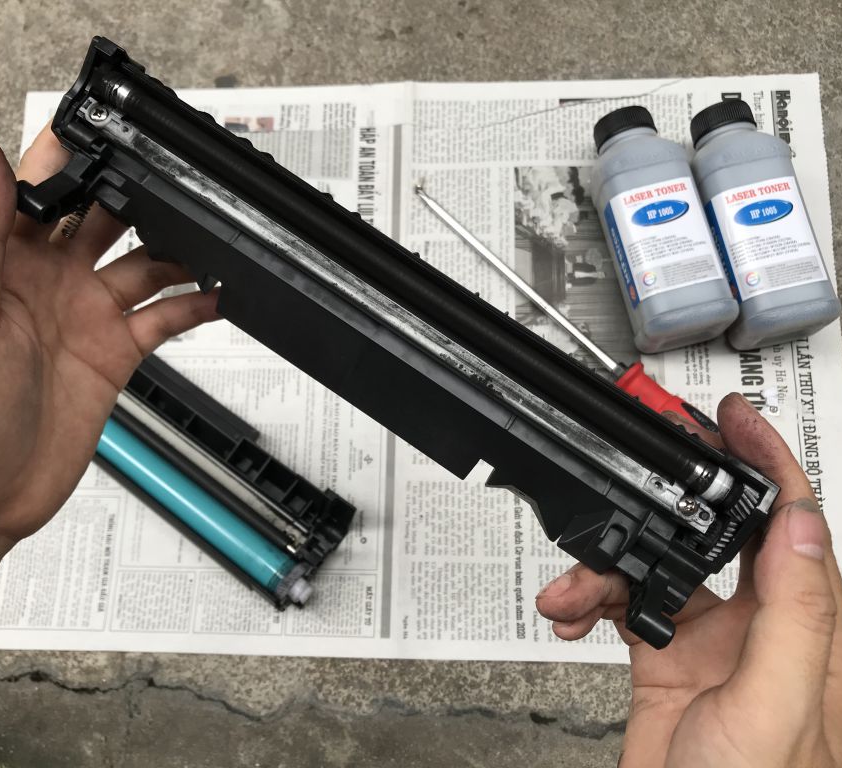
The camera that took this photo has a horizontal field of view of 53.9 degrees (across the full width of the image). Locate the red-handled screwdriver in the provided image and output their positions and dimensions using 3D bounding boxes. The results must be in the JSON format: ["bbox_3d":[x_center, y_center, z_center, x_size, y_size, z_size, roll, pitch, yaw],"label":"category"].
[{"bbox_3d":[0.108,-0.038,0.571,0.031,0.031,0.317,-44,76,-6],"label":"red-handled screwdriver"}]

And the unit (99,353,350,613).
[{"bbox_3d":[-0.171,0.040,0.561,0.277,0.042,0.084,35,82,10],"label":"unit"}]

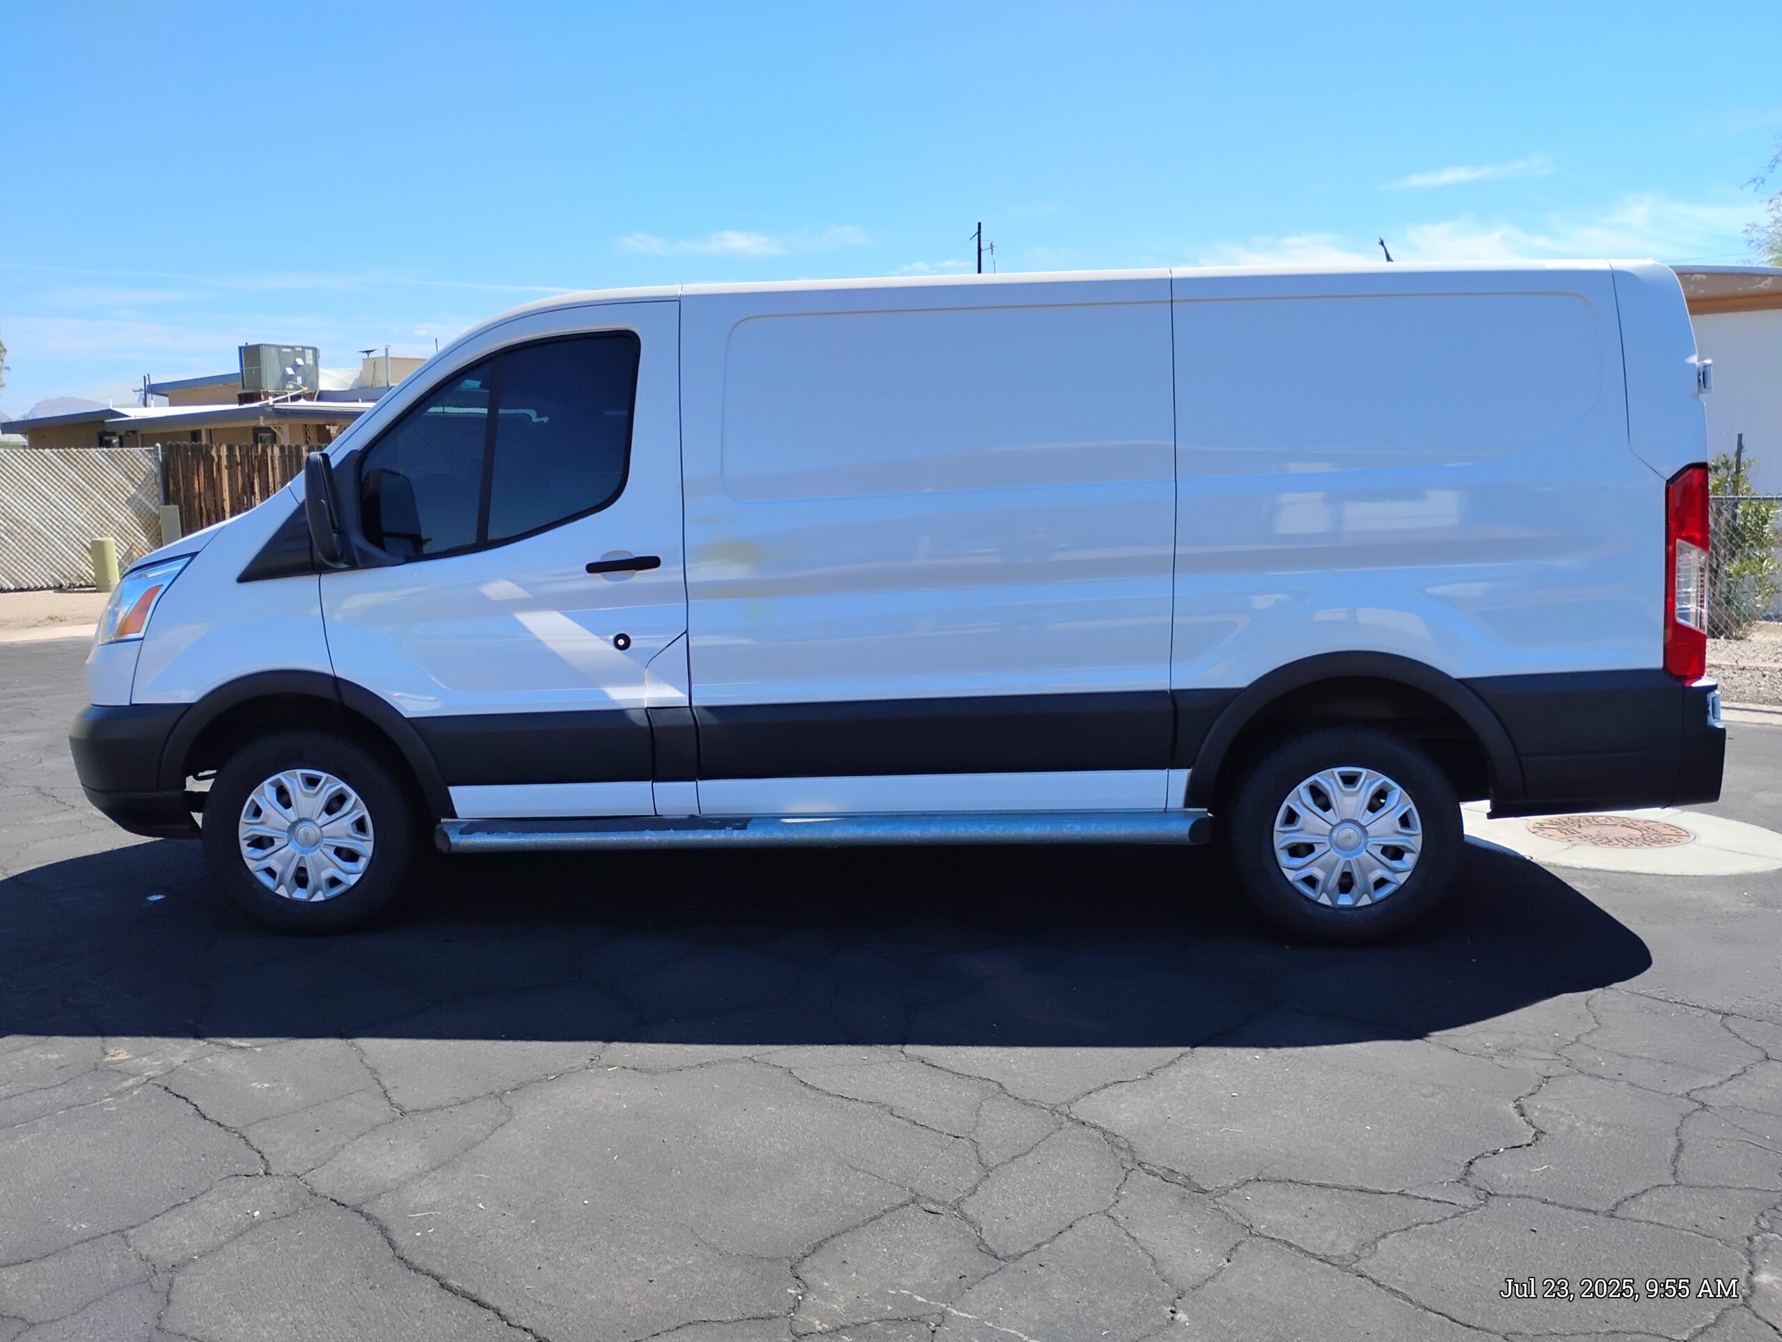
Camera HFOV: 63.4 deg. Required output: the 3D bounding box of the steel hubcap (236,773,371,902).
[{"bbox_3d":[-1.889,0.535,4.668,0.447,0.447,0.065,0,9,4],"label":"steel hubcap"}]

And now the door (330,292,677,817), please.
[{"bbox_3d":[-1.193,-0.325,4.522,1.135,1.600,0.220,-1,9,4],"label":"door"}]

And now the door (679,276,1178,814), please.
[{"bbox_3d":[0.111,-0.355,4.418,1.490,1.610,0.200,-1,9,4],"label":"door"}]

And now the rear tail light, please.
[{"bbox_3d":[2.352,-0.292,4.284,0.140,0.620,0.130,-1,9,4],"label":"rear tail light"}]

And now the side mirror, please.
[{"bbox_3d":[-1.712,-0.486,4.350,0.130,0.350,0.220,-1,9,4],"label":"side mirror"}]

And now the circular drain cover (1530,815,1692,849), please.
[{"bbox_3d":[2.862,0.639,5.741,0.650,0.030,0.650,0,9,4],"label":"circular drain cover"}]

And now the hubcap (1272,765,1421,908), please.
[{"bbox_3d":[1.405,0.514,4.438,0.447,0.447,0.065,0,9,4],"label":"hubcap"}]

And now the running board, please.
[{"bbox_3d":[-0.230,0.505,4.493,2.420,0.105,0.140,-1,9,4],"label":"running board"}]

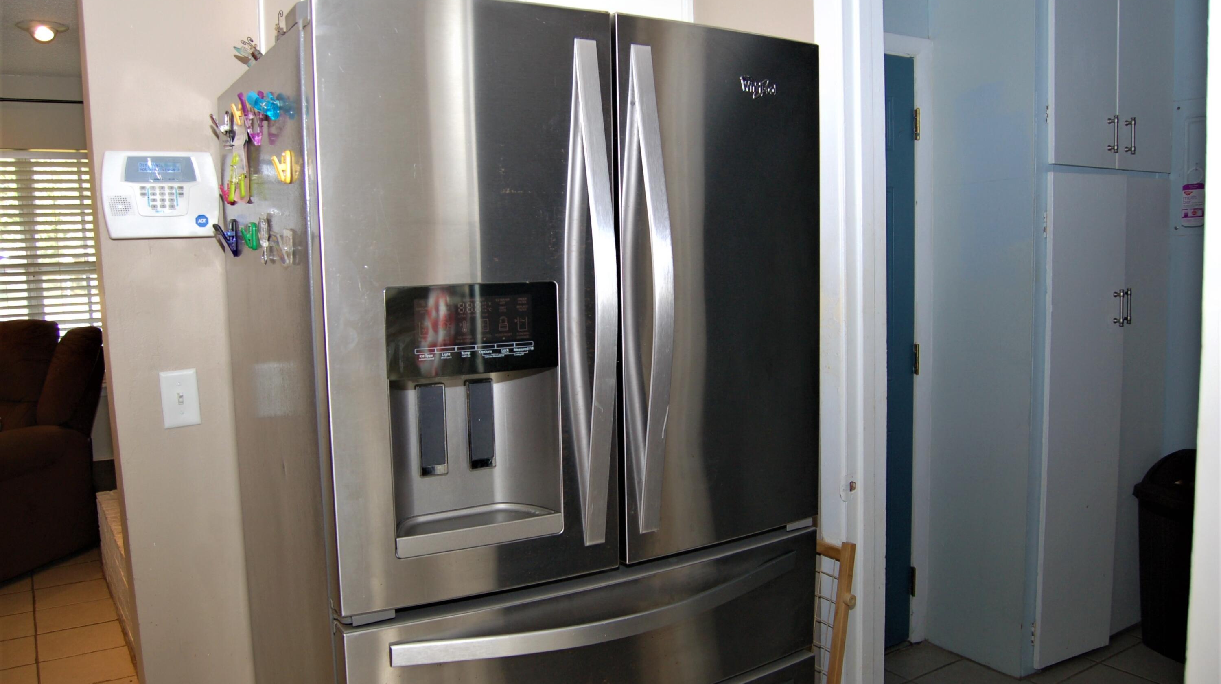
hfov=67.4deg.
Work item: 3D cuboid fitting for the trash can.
[{"bbox_3d":[2.057,0.735,3.152,0.330,0.700,0.350,-4,6,-30],"label":"trash can"}]

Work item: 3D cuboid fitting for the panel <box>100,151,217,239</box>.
[{"bbox_3d":[-0.905,-0.294,1.838,0.209,0.168,0.040,-4,6,-30],"label":"panel"}]

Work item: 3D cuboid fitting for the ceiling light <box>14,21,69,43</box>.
[{"bbox_3d":[-2.379,-1.293,3.832,0.195,0.065,0.195,-4,6,-31],"label":"ceiling light"}]

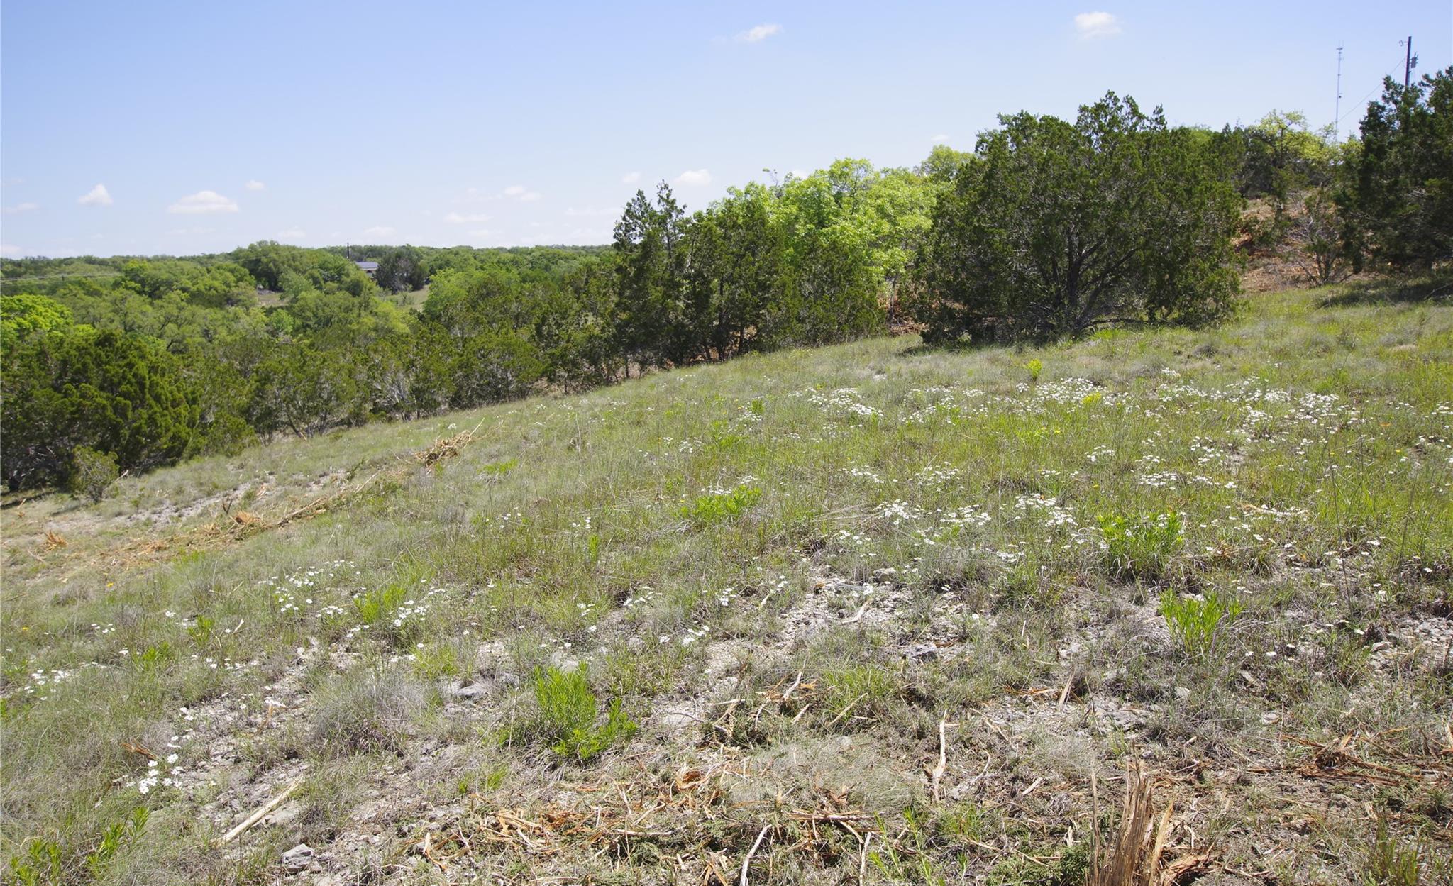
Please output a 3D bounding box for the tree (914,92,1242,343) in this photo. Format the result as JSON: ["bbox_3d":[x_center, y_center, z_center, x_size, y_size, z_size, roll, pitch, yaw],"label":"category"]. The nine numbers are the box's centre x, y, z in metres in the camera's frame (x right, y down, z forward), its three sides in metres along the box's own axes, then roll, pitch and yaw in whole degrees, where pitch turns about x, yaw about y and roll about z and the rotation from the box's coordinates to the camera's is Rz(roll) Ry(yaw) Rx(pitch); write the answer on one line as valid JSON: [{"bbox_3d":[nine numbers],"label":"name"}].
[{"bbox_3d":[5.954,-3.789,20.500,5.400,4.250,5.200,2,9,16],"label":"tree"}]

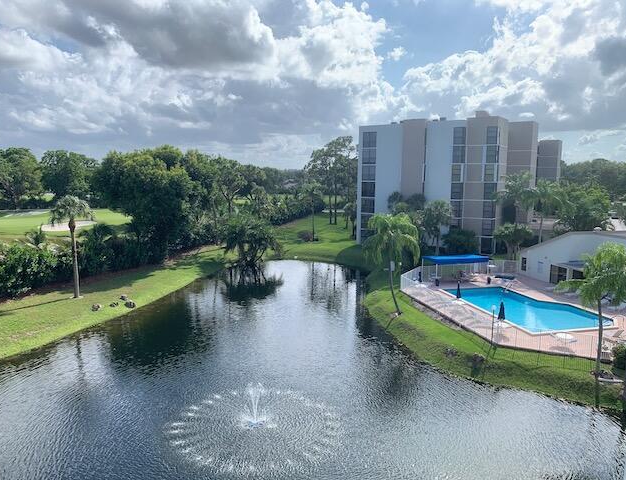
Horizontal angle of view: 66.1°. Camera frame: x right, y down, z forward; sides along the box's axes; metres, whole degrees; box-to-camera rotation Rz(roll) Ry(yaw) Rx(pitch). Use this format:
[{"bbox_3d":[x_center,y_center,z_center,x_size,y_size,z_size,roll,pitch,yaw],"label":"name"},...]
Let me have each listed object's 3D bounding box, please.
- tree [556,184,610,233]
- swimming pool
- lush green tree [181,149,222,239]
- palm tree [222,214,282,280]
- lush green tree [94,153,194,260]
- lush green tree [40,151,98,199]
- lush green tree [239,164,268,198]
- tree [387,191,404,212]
[{"bbox_3d":[49.771,-5.035,88.775,9.574,10.153,9.275,1,8,0],"label":"tree"},{"bbox_3d":[19.409,6.309,43.991,9.400,0.600,14.200,-1,8,-13],"label":"swimming pool"},{"bbox_3d":[-19.989,-7.856,85.749,7.460,15.960,7.460,0,8,0],"label":"lush green tree"},{"bbox_3d":[-8.766,-0.120,68.670,8.550,7.060,8.550,0,8,0],"label":"palm tree"},{"bbox_3d":[-24.526,-5.088,69.147,13.533,15.019,11.982,1,8,0],"label":"lush green tree"},{"bbox_3d":[-83.224,-20.876,164.702,19.140,19.260,17.230,0,8,0],"label":"lush green tree"},{"bbox_3d":[-20.412,-18.478,164.912,9.318,13.000,8.645,1,8,0],"label":"lush green tree"},{"bbox_3d":[13.580,-3.421,79.311,2.630,8.800,2.630,0,8,0],"label":"tree"}]

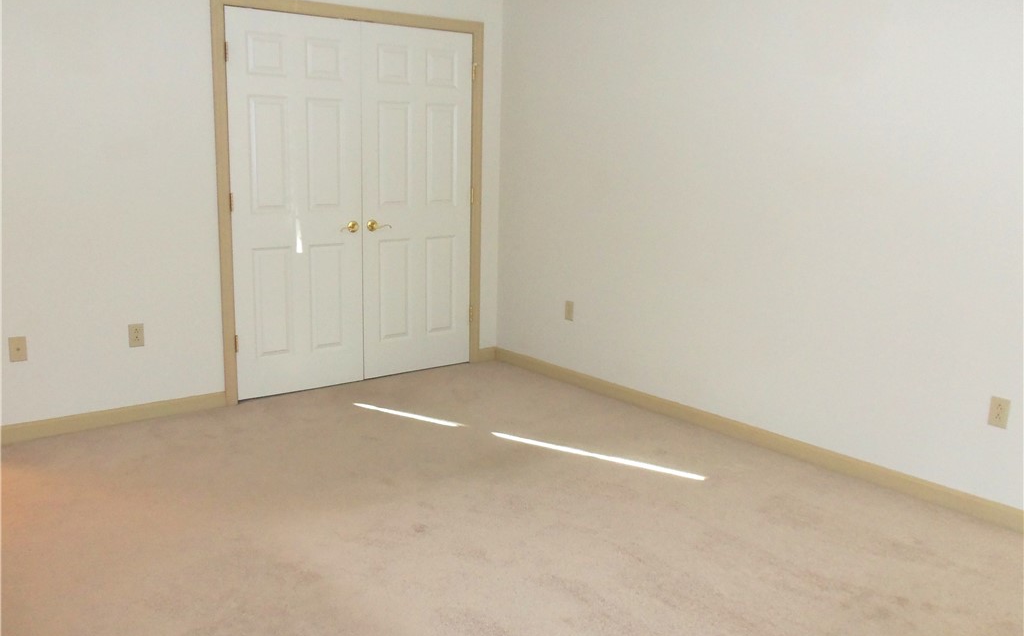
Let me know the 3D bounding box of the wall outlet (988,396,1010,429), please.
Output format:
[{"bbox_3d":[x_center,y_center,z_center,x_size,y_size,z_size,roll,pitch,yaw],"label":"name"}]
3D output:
[{"bbox_3d":[1.837,0.360,3.126,0.008,0.115,0.070,-8,15,-38],"label":"wall outlet"}]

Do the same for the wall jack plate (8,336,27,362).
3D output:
[{"bbox_3d":[-2.229,0.143,3.740,0.070,0.115,0.008,-8,15,-38],"label":"wall jack plate"}]

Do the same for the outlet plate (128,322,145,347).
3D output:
[{"bbox_3d":[-1.835,0.087,4.056,0.070,0.115,0.008,-8,15,-38],"label":"outlet plate"}]

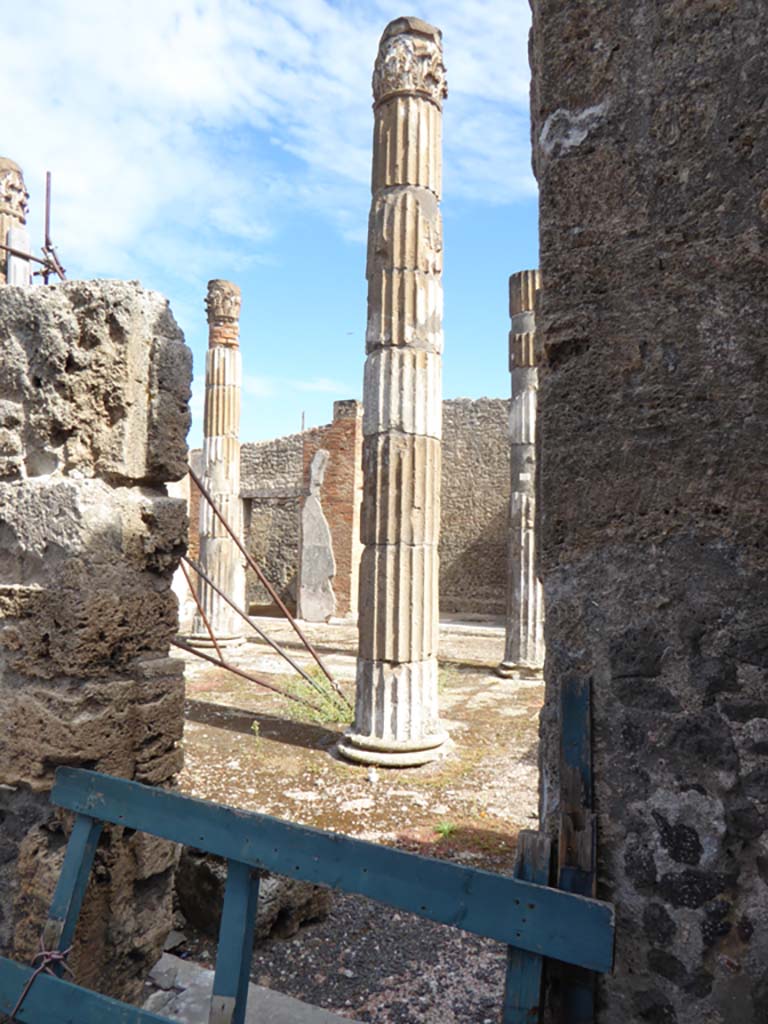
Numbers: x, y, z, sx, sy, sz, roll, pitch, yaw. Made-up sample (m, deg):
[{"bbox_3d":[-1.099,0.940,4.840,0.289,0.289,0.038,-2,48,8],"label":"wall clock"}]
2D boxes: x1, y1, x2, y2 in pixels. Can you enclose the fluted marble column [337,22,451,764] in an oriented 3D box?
[{"bbox_3d":[0.137,-0.899,5.191,0.790,5.200,0.790,0,-2,0],"label":"fluted marble column"}]

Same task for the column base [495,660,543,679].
[{"bbox_3d":[1.694,1.760,8.182,0.790,0.140,0.790,0,-2,0],"label":"column base"}]

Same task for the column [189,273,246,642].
[{"bbox_3d":[-2.317,-0.682,10.157,0.790,5.120,0.790,0,-2,0],"label":"column"}]

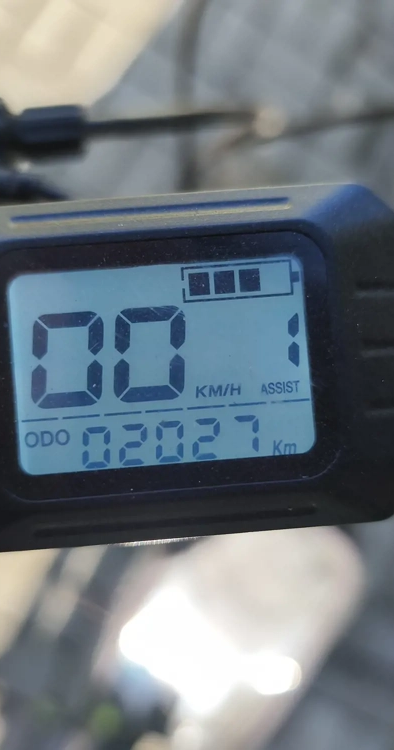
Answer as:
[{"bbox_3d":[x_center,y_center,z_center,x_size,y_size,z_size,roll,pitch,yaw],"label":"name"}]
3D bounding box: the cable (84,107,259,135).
[{"bbox_3d":[-0.005,-0.061,0.159,0.045,0.005,0.005,-14,56,-24],"label":"cable"}]

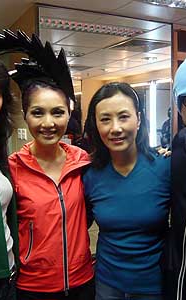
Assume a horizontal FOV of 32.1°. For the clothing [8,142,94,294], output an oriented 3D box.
[{"bbox_3d":[-0.150,0.224,1.140,0.360,0.520,0.250,-4,5,-15],"label":"clothing"}]

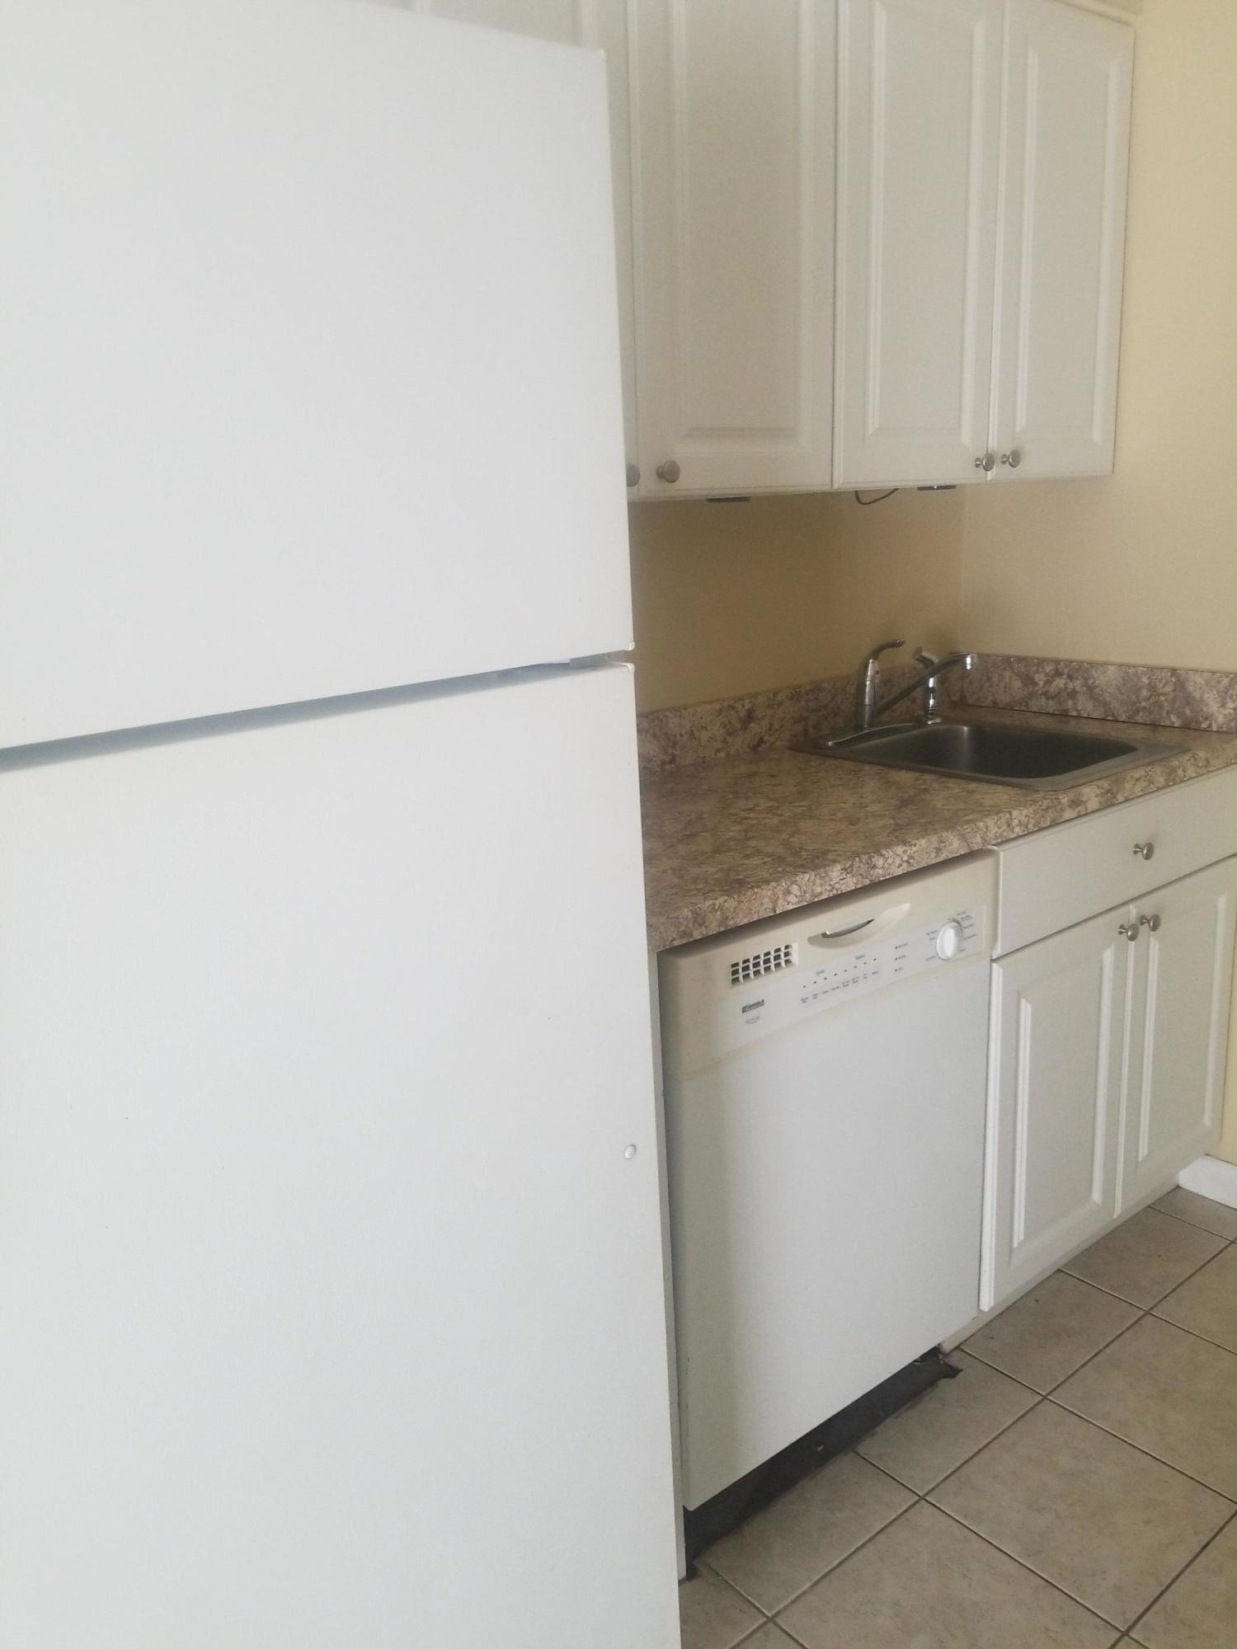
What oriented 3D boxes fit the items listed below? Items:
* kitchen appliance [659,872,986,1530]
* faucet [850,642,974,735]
[{"bbox_3d":[0.115,0.413,1.859,0.606,0.788,0.602,-14,18,-37],"label":"kitchen appliance"},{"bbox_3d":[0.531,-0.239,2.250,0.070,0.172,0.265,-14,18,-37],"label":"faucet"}]

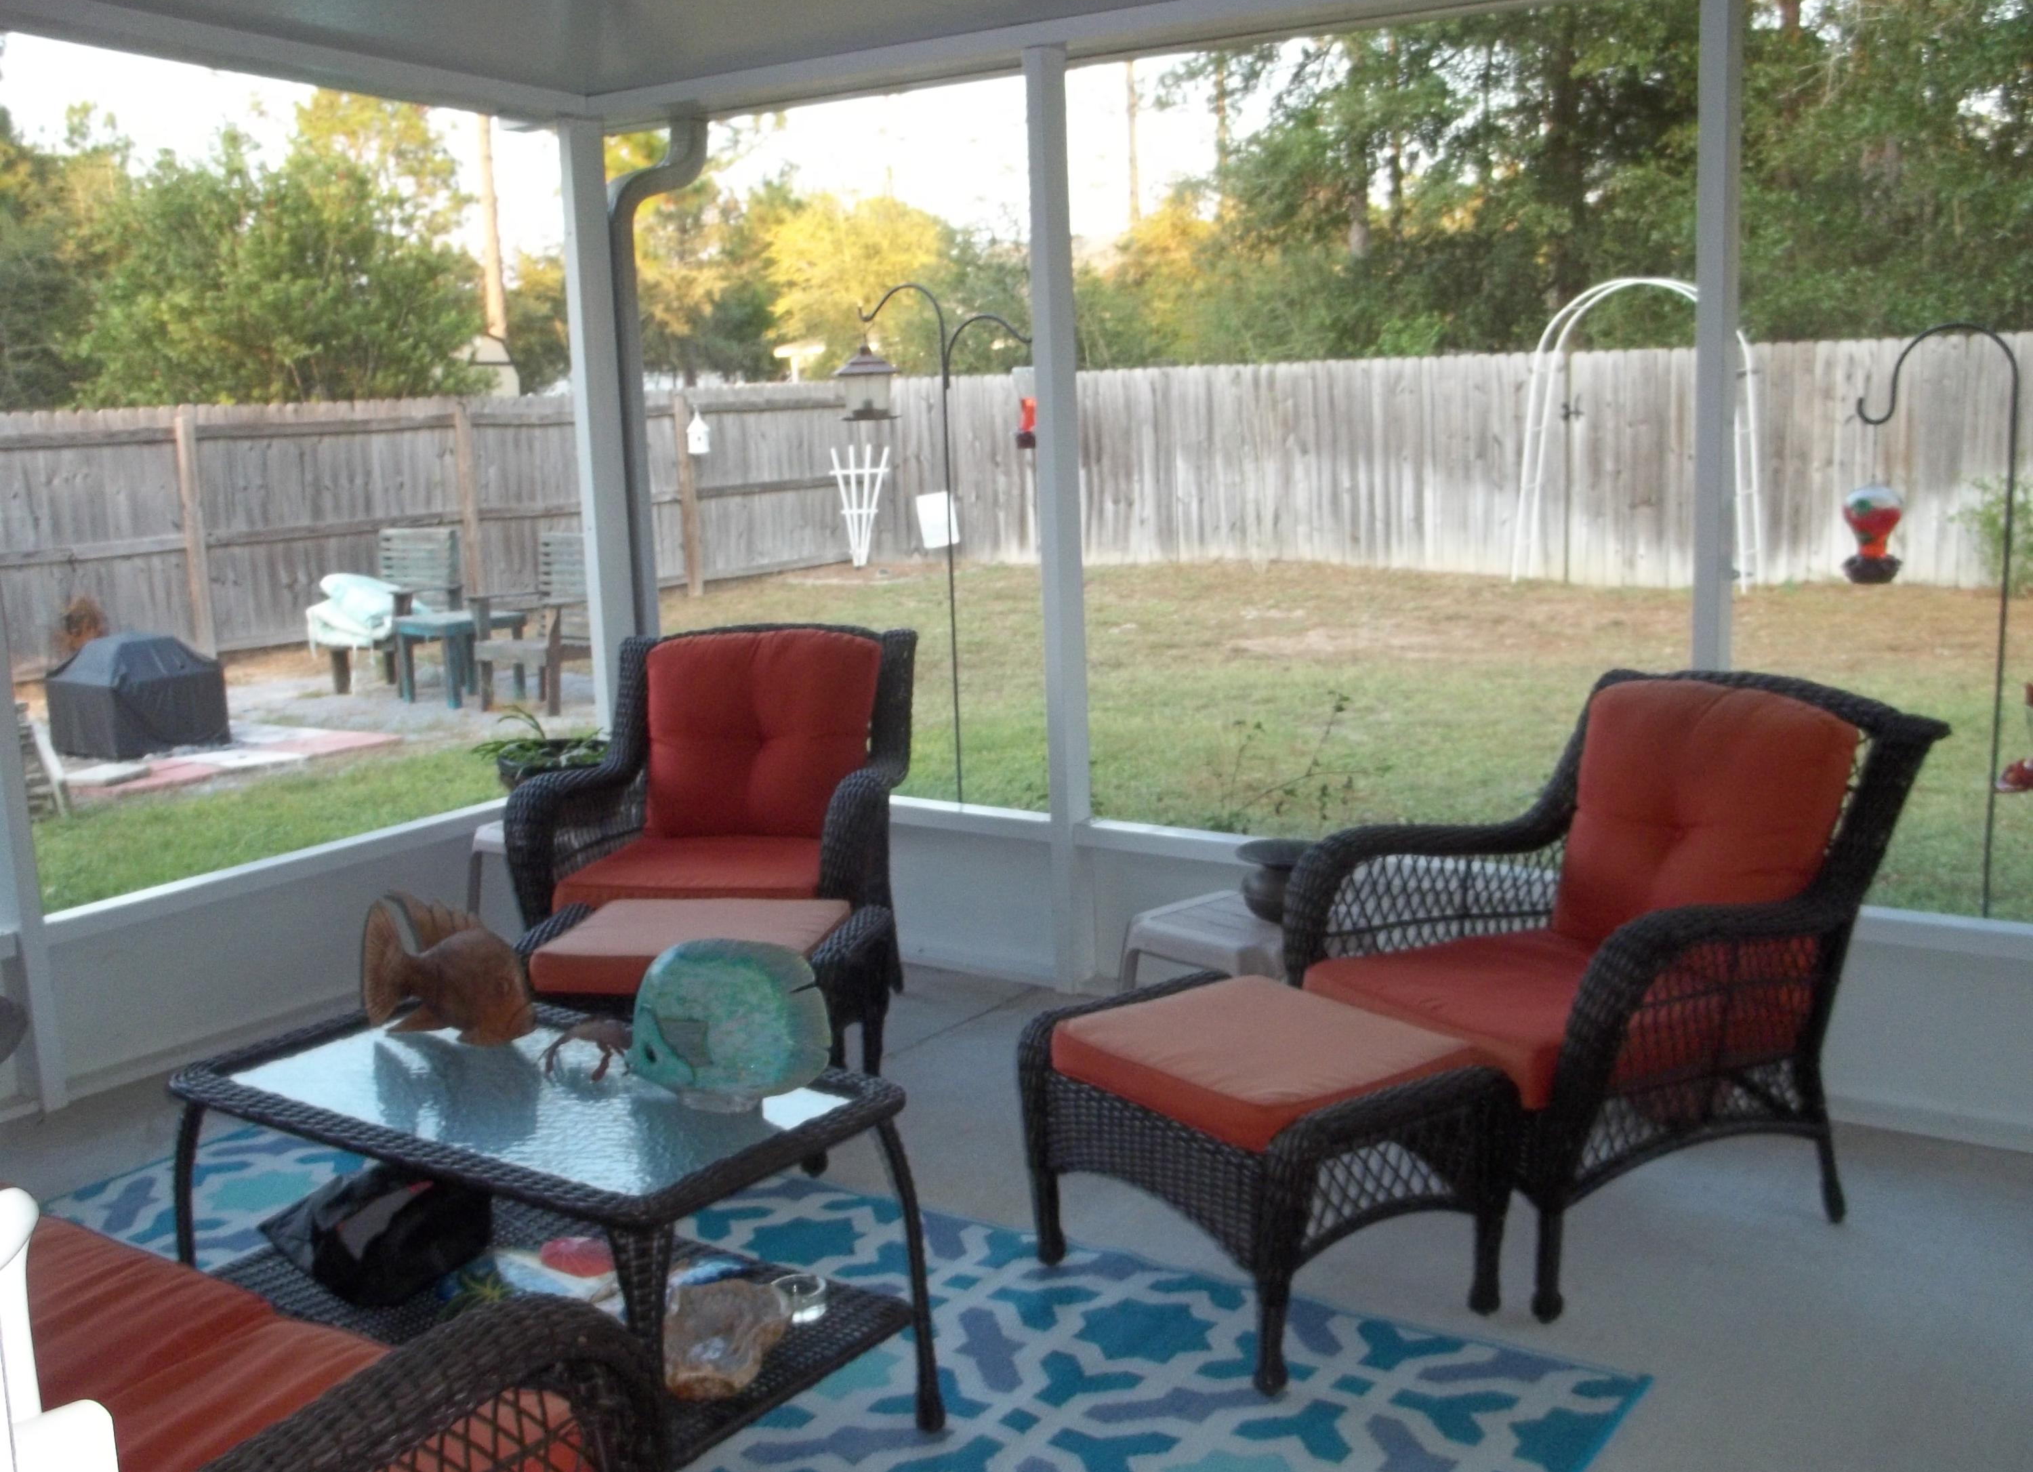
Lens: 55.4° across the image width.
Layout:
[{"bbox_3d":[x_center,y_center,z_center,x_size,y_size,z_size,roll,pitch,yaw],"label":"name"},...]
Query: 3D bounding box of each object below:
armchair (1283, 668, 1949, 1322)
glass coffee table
[{"bbox_3d":[0.992,0.381,3.353,0.810,0.860,0.780,-6,10,-26],"label":"armchair"},{"bbox_3d":[-0.697,0.757,2.845,1.010,0.495,0.520,5,12,33],"label":"glass coffee table"}]

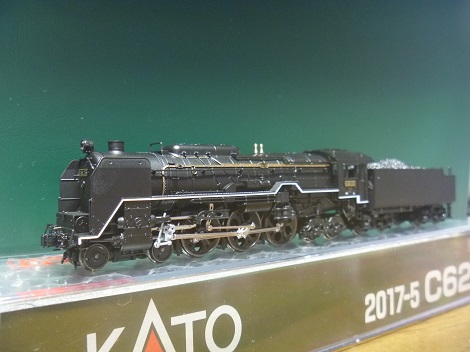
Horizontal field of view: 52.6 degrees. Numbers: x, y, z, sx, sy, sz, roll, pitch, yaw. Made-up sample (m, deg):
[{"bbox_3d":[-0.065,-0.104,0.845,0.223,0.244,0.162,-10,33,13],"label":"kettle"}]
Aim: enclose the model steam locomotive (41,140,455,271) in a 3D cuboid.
[{"bbox_3d":[0.020,0.005,0.138,0.145,0.027,0.019,-1,1,-37],"label":"model steam locomotive"}]

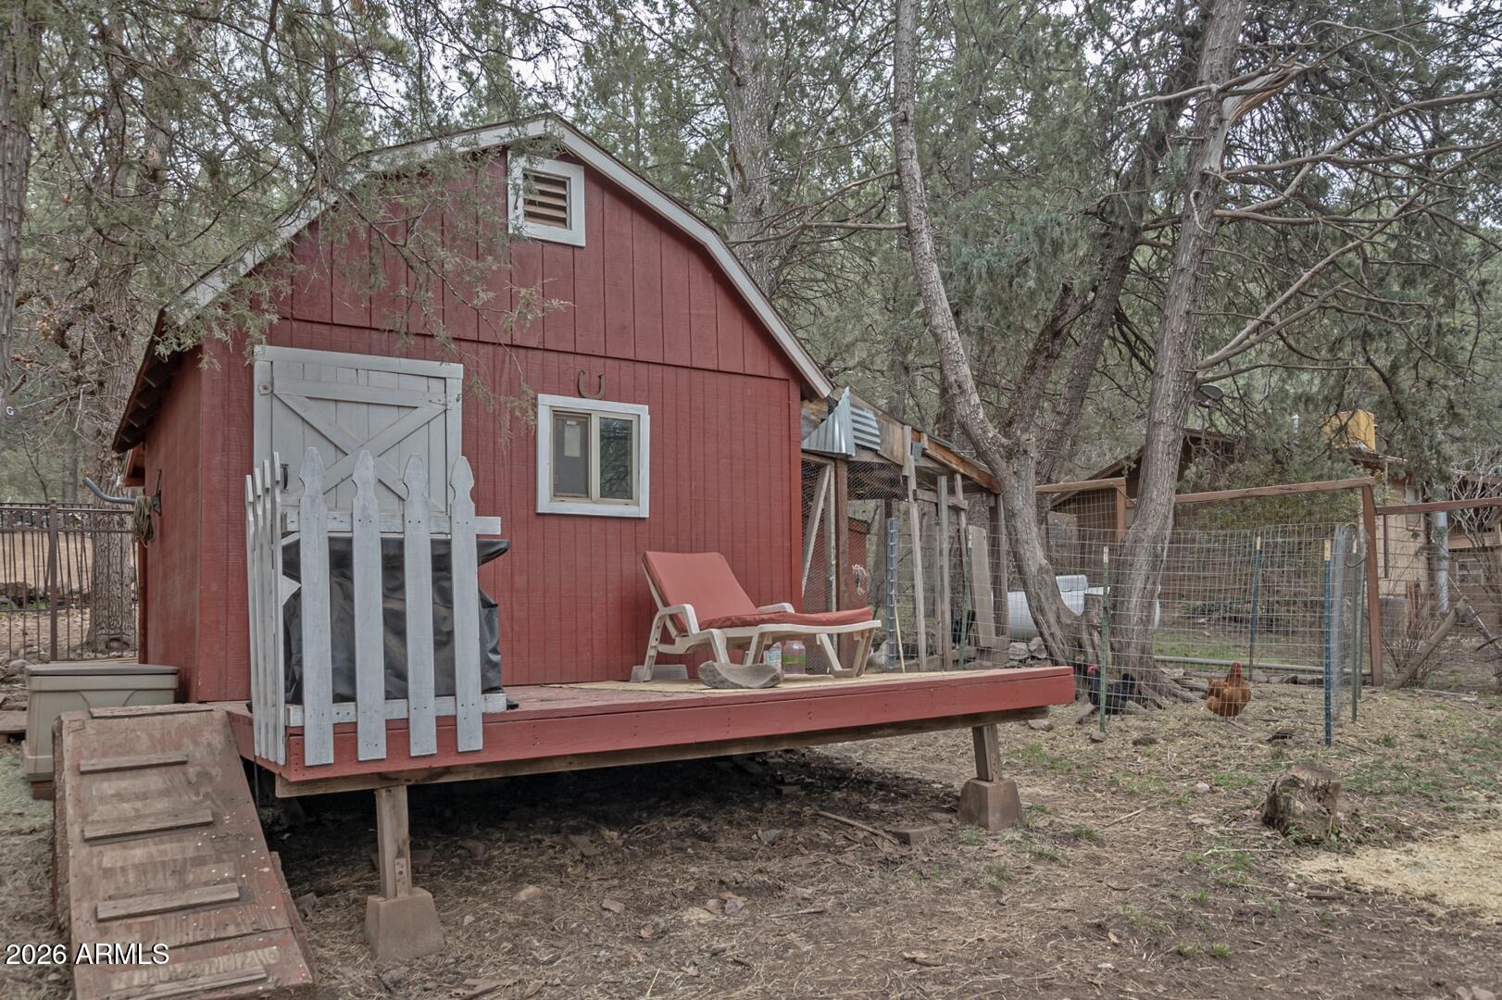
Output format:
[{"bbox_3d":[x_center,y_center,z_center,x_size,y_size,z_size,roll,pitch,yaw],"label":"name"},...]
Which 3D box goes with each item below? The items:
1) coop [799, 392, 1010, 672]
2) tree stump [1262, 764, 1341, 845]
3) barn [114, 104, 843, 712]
[{"bbox_3d":[0.696,0.278,8.942,2.150,2.070,1.950,2,-6,-31],"label":"coop"},{"bbox_3d":[2.594,1.427,4.920,0.330,0.290,0.330,2,-6,-28],"label":"tree stump"},{"bbox_3d":[-2.268,-0.406,8.119,4.120,3.450,4.050,2,-6,-32],"label":"barn"}]

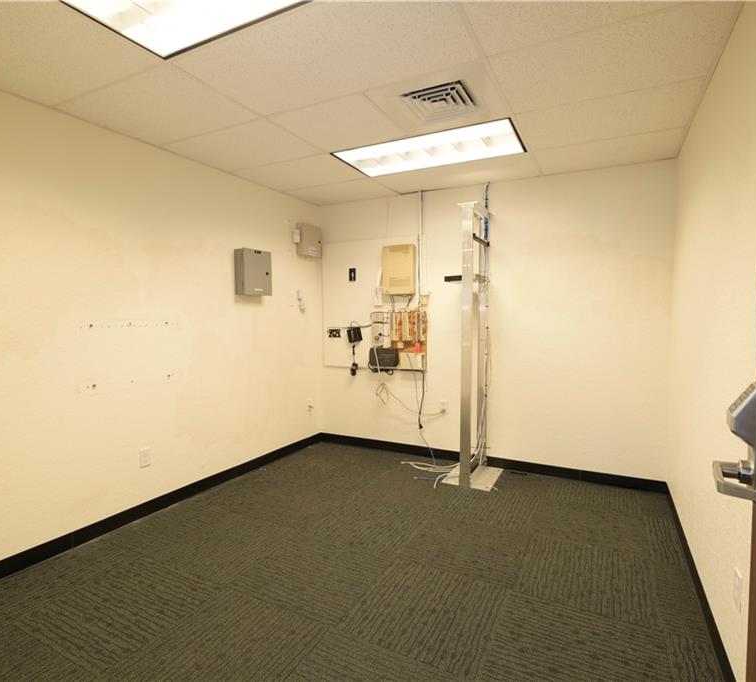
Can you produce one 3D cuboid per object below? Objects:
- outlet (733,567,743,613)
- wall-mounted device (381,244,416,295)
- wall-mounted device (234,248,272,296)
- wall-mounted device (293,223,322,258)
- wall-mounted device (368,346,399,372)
[{"bbox_3d":[1.188,0.824,1.415,0.010,0.115,0.071,2,4,28],"label":"outlet"},{"bbox_3d":[0.201,-0.651,3.953,0.306,0.448,0.085,1,4,27],"label":"wall-mounted device"},{"bbox_3d":[-1.026,-0.561,3.527,0.095,0.370,0.320,2,4,28],"label":"wall-mounted device"},{"bbox_3d":[-0.669,-0.973,4.178,0.080,0.305,0.300,2,4,28],"label":"wall-mounted device"},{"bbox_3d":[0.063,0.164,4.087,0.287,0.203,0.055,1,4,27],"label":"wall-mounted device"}]

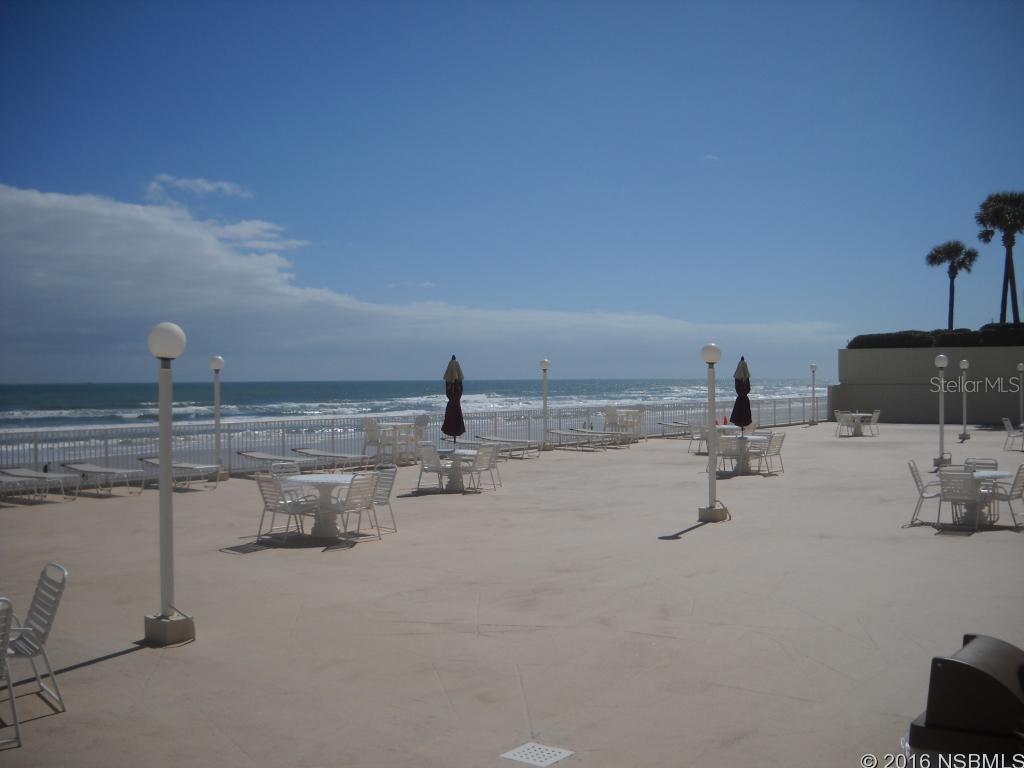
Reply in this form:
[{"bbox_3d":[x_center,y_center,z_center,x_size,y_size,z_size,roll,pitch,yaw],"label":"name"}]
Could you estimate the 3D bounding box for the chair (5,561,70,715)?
[{"bbox_3d":[-3.093,1.562,6.908,0.620,0.850,0.580,-1,0,-37],"label":"chair"}]

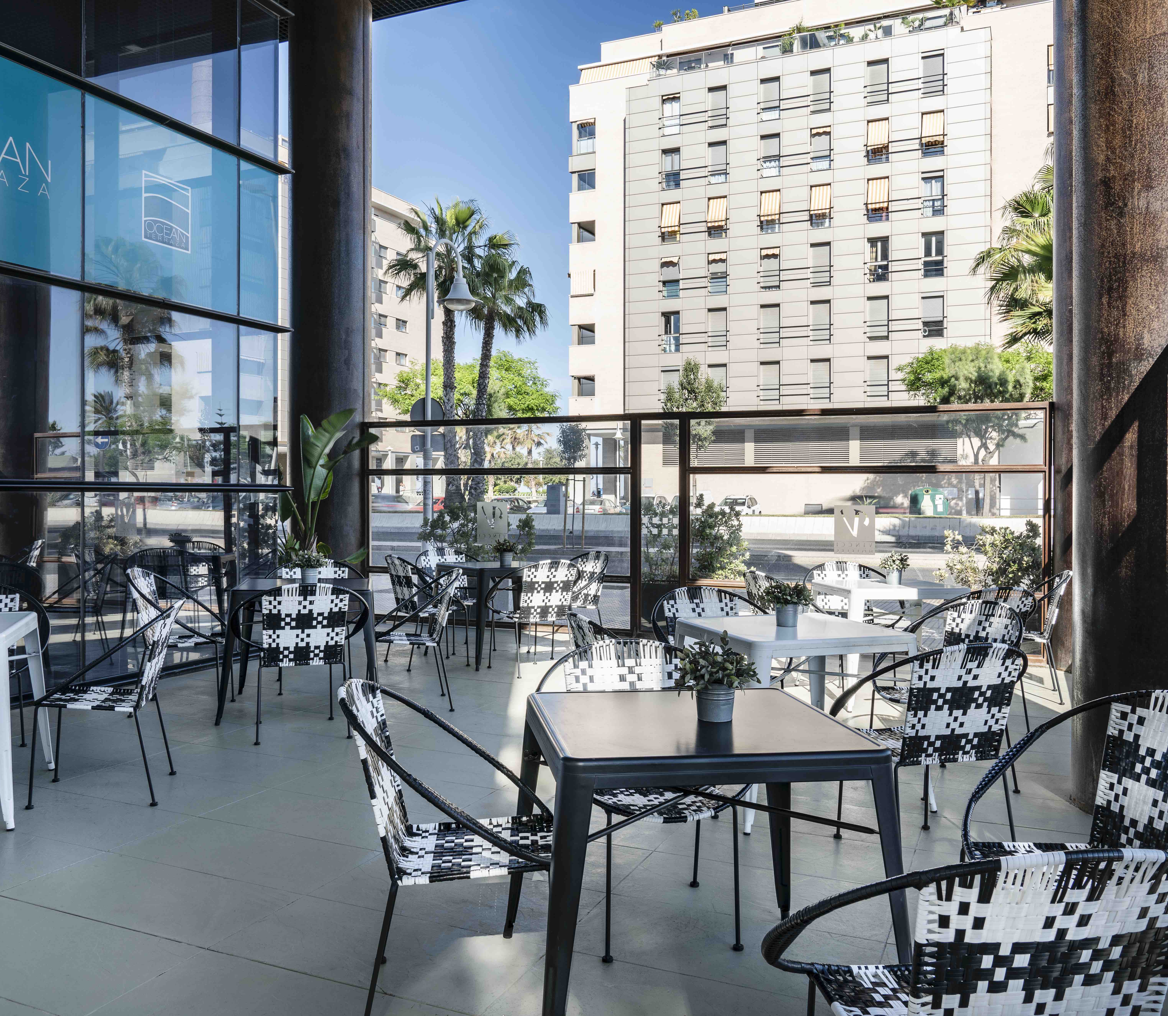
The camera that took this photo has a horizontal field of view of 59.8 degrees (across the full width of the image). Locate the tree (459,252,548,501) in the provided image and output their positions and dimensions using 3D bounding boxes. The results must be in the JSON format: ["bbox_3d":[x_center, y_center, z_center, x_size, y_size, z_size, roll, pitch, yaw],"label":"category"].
[{"bbox_3d":[-3.000,-4.985,38.500,3.248,10.286,3.248,0,1,0],"label":"tree"}]

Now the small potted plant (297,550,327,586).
[{"bbox_3d":[-1.705,0.370,6.332,0.212,0.217,0.212,0,1,0],"label":"small potted plant"}]

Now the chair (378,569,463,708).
[{"bbox_3d":[-1.067,0.815,6.450,0.601,0.858,0.742,0,1,-14],"label":"chair"}]

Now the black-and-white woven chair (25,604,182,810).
[{"bbox_3d":[-2.158,0.855,4.637,0.650,0.865,0.765,0,1,-13],"label":"black-and-white woven chair"}]

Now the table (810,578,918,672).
[{"bbox_3d":[2.044,0.900,6.907,0.842,0.766,0.842,0,1,-9],"label":"table"}]

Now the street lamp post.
[{"bbox_3d":[-2.254,-1.741,17.478,1.050,5.710,0.750,0,1,-6],"label":"street lamp post"}]

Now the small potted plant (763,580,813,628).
[{"bbox_3d":[0.926,0.432,4.606,0.220,0.206,0.220,0,1,0],"label":"small potted plant"}]

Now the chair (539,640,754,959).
[{"bbox_3d":[0.200,0.875,3.267,0.765,0.865,0.650,0,1,-13],"label":"chair"}]

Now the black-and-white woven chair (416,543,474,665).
[{"bbox_3d":[-1.097,0.798,8.921,0.782,0.888,0.690,0,1,-39],"label":"black-and-white woven chair"}]

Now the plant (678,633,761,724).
[{"bbox_3d":[0.355,0.452,2.739,0.228,0.239,0.223,0,1,0],"label":"plant"}]

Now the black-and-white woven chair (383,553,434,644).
[{"bbox_3d":[-1.271,0.809,8.094,0.650,0.865,0.765,0,1,-31],"label":"black-and-white woven chair"}]

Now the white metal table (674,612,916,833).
[{"bbox_3d":[0.917,0.922,4.612,0.853,0.758,0.853,0,1,-20],"label":"white metal table"}]

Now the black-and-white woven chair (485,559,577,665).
[{"bbox_3d":[-0.375,0.806,7.704,0.742,0.858,0.601,0,1,-35],"label":"black-and-white woven chair"}]

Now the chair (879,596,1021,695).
[{"bbox_3d":[1.714,0.866,4.870,0.690,0.888,0.782,0,1,-25],"label":"chair"}]

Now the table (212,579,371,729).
[{"bbox_3d":[-1.745,0.857,6.354,0.853,0.758,0.853,0,1,-12],"label":"table"}]

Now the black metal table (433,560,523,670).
[{"bbox_3d":[-0.677,0.843,8.272,0.853,0.758,0.853,0,1,-33],"label":"black metal table"}]

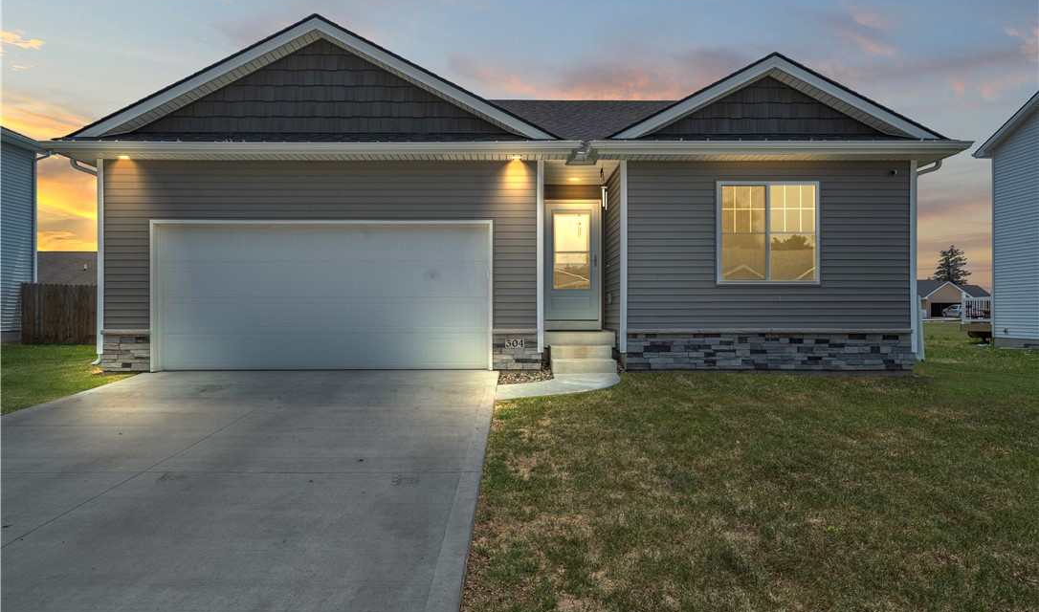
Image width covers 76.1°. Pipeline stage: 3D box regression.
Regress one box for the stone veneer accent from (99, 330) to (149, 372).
[{"bbox_3d":[-5.634,0.636,9.550,0.705,0.610,0.120,0,0,-1],"label":"stone veneer accent"}]

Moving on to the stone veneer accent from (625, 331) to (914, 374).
[{"bbox_3d":[3.624,0.641,9.660,4.200,0.610,0.120,0,0,-1],"label":"stone veneer accent"}]

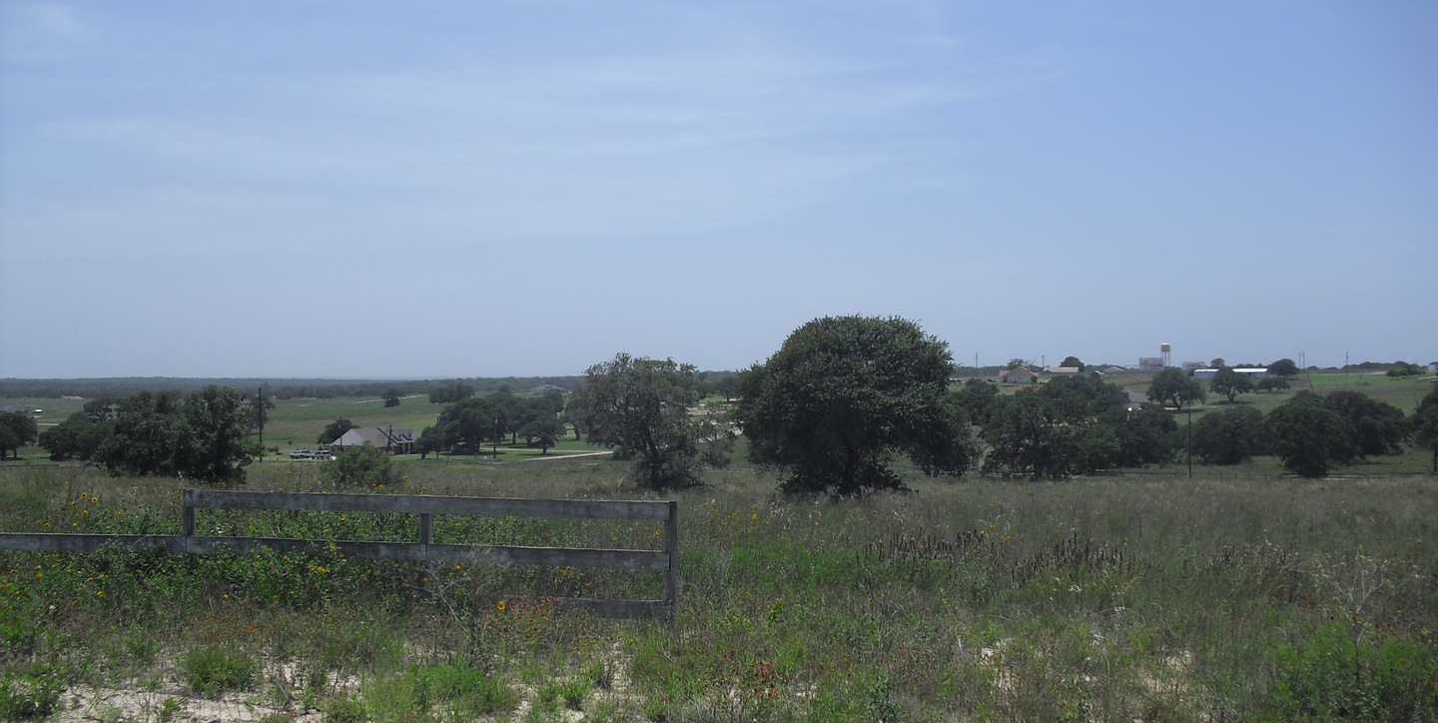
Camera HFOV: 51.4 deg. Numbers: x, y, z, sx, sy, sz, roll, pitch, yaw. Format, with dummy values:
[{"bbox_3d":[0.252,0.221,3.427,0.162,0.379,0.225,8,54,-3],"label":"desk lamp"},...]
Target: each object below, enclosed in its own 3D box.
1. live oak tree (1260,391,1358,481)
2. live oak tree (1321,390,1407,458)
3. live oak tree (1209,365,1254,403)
[{"bbox_3d":[67.040,8.360,170.000,11.110,9.960,10.550,0,0,0],"label":"live oak tree"},{"bbox_3d":[86.010,8.410,200.000,12.020,9.160,11.420,0,0,0],"label":"live oak tree"},{"bbox_3d":[113.160,5.080,330.000,9.920,8.430,9.920,0,0,0],"label":"live oak tree"}]

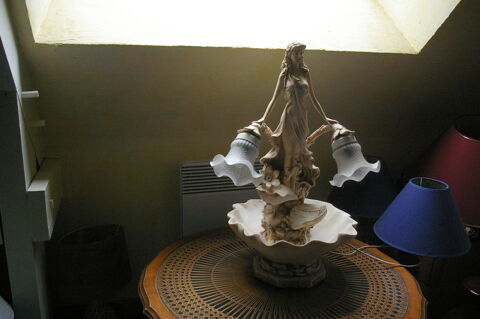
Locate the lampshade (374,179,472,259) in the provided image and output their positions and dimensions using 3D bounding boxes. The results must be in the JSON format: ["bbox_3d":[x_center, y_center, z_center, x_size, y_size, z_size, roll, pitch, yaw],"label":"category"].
[{"bbox_3d":[0.498,0.133,1.116,0.246,0.149,0.246,-1,19,0],"label":"lampshade"}]

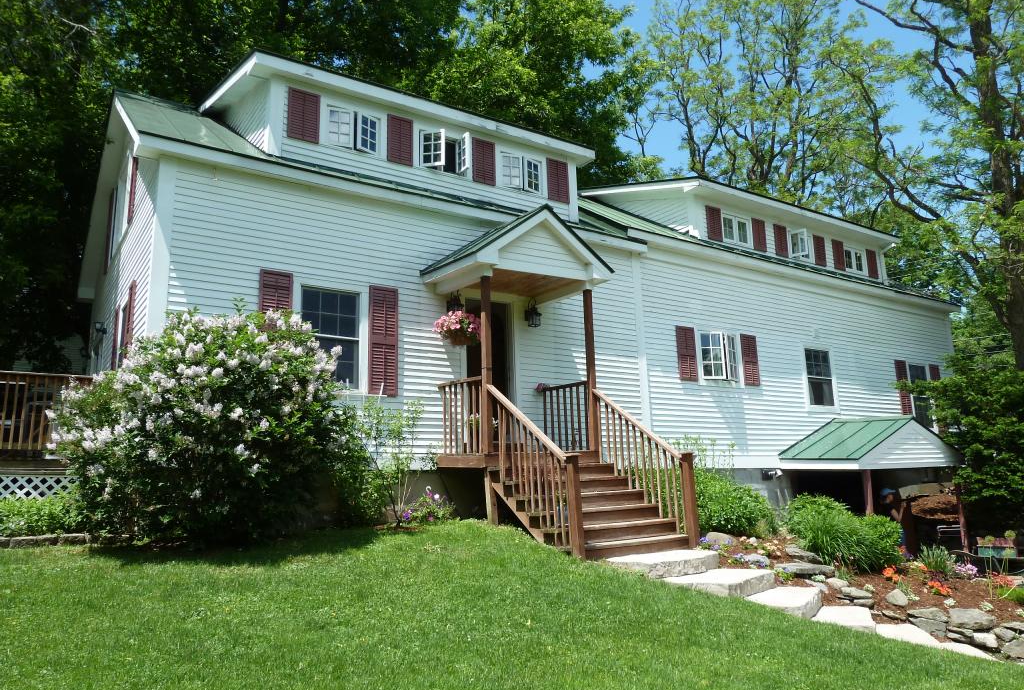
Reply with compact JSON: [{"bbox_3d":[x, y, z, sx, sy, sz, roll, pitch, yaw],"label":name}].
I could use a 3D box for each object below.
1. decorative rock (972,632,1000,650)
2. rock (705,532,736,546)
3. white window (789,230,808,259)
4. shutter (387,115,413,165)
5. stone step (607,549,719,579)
[{"bbox_3d":[4.214,2.624,6.567,0.206,0.132,0.176,-5,-12,18],"label":"decorative rock"},{"bbox_3d":[2.630,2.441,9.330,0.412,0.196,0.294,-5,-12,15],"label":"rock"},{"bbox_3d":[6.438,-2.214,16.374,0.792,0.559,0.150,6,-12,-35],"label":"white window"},{"bbox_3d":[-1.610,-2.954,10.699,0.422,0.713,0.040,6,-12,-34],"label":"shutter"},{"bbox_3d":[1.661,2.347,7.851,1.550,0.190,0.740,9,-15,-44],"label":"stone step"}]

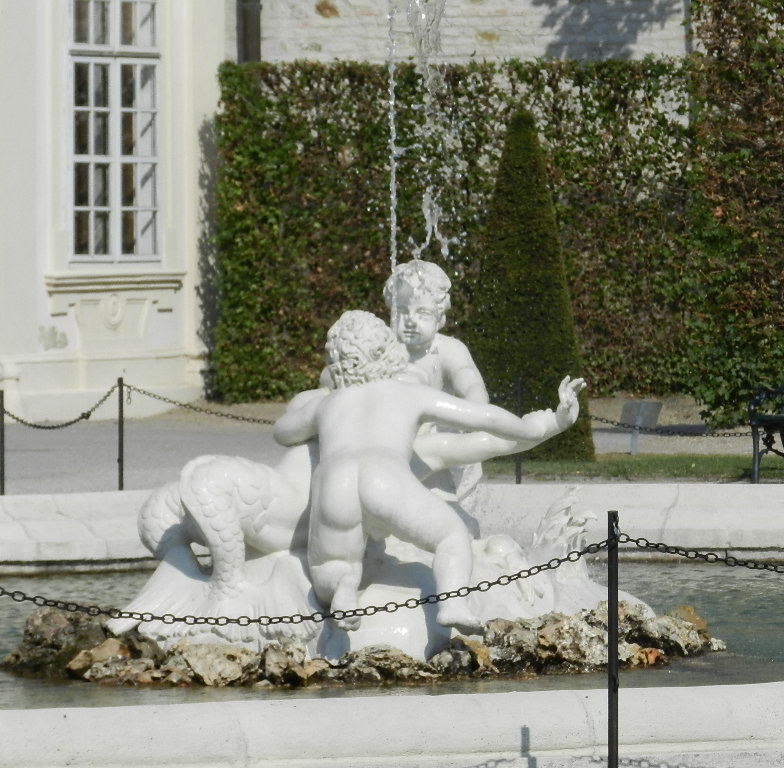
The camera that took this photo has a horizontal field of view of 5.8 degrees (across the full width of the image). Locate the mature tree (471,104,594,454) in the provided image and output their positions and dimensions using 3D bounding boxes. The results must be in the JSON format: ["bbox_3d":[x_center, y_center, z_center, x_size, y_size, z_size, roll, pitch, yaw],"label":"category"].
[{"bbox_3d":[0.867,-0.643,50.500,0.900,2.291,0.900,0,1,0],"label":"mature tree"}]

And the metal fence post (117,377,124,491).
[{"bbox_3d":[-1.464,0.333,42.000,0.028,0.730,0.028,0,1,0],"label":"metal fence post"}]

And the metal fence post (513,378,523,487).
[{"bbox_3d":[0.680,0.330,41.800,0.028,0.730,0.028,0,1,0],"label":"metal fence post"}]

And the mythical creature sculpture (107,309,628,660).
[{"bbox_3d":[-0.081,0.357,30.700,2.071,1.446,1.350,0,1,0],"label":"mythical creature sculpture"}]

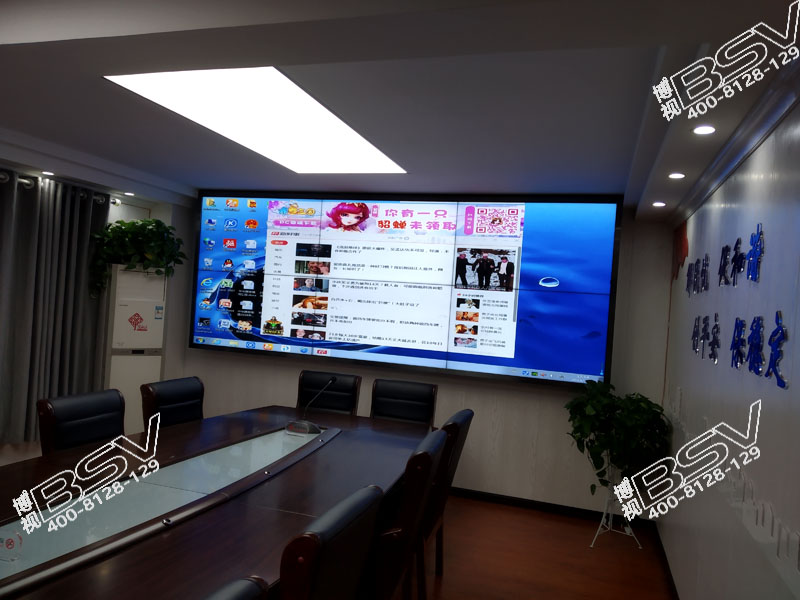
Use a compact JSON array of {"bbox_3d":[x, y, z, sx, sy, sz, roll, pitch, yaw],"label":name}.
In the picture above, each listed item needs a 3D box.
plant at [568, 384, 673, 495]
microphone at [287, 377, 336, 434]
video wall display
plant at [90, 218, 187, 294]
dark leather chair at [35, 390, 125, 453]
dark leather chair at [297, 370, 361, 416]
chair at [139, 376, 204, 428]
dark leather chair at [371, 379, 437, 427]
[{"bbox_3d":[1.489,0.947,4.134,0.660,0.740,0.600,4,1,17],"label":"plant"},{"bbox_3d":[-0.511,0.647,3.689,0.160,0.290,0.350,4,0,29],"label":"microphone"},{"bbox_3d":[-0.123,-0.179,5.132,3.710,1.440,0.120,4,0,17],"label":"video wall display"},{"bbox_3d":[-2.131,-0.355,4.898,0.680,0.590,0.550,3,0,-27],"label":"plant"},{"bbox_3d":[-1.510,1.017,3.182,0.600,0.980,0.520,4,1,24],"label":"dark leather chair"},{"bbox_3d":[-0.627,1.042,4.285,0.550,0.980,0.600,4,0,17],"label":"dark leather chair"},{"bbox_3d":[-1.260,1.028,3.785,0.600,0.980,0.520,4,1,22],"label":"chair"},{"bbox_3d":[-0.056,1.079,4.104,0.550,0.980,0.600,4,0,17],"label":"dark leather chair"}]

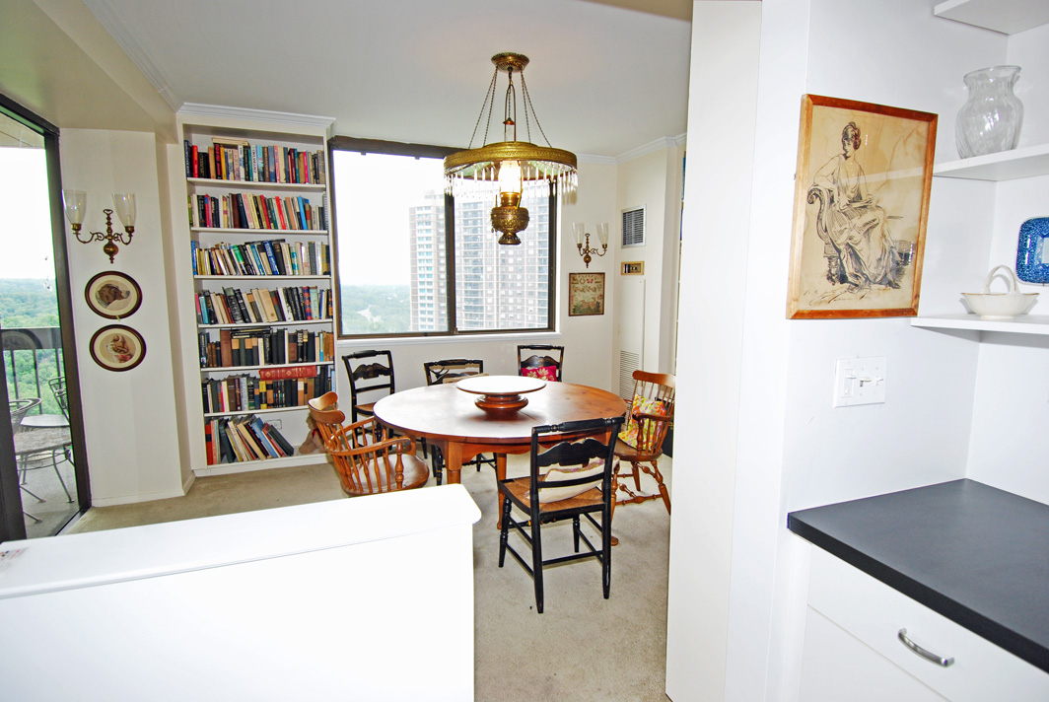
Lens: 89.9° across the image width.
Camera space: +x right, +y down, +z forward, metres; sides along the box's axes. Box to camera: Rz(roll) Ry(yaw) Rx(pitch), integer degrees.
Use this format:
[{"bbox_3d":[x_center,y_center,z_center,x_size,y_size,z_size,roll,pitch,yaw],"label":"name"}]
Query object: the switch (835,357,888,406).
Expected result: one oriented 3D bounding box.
[{"bbox_3d":[0.793,0.074,1.228,0.162,0.114,0.018,-2,7,-19],"label":"switch"}]

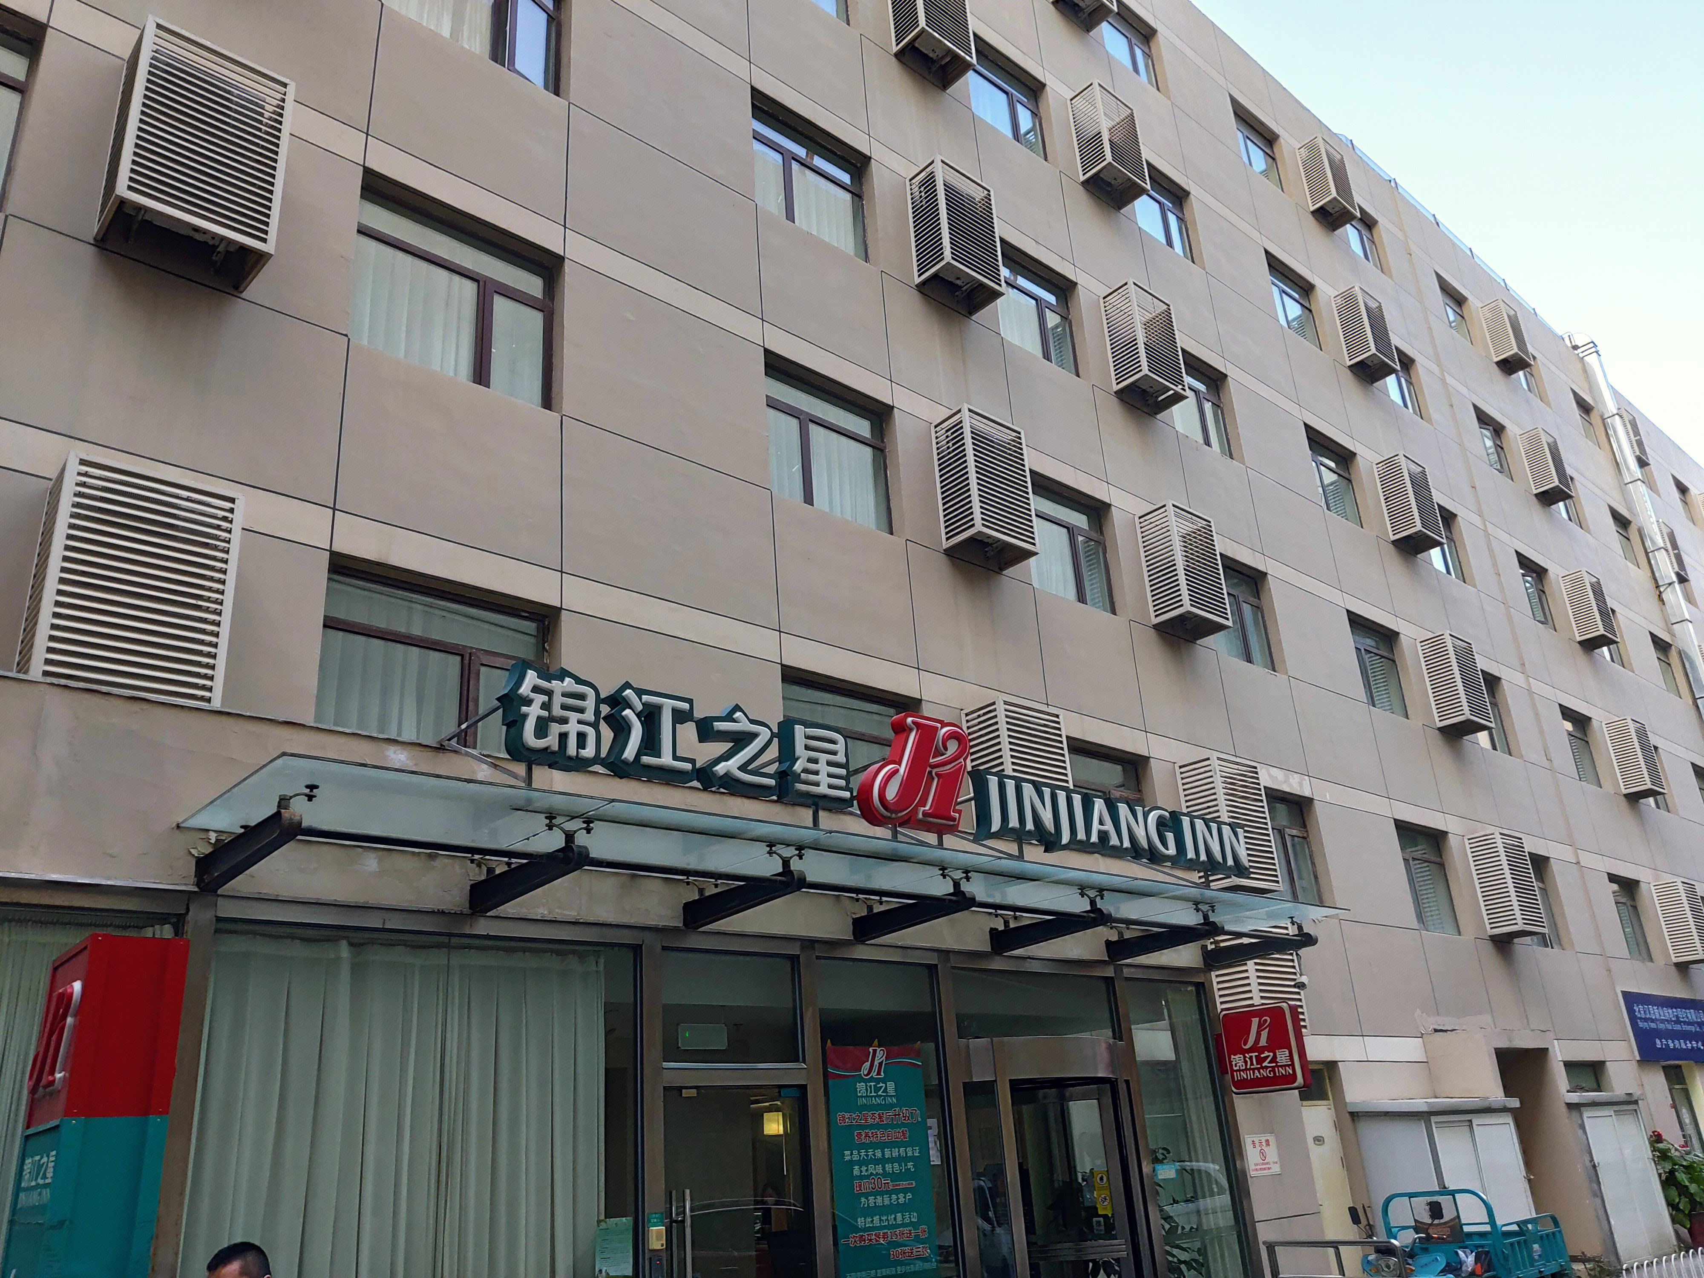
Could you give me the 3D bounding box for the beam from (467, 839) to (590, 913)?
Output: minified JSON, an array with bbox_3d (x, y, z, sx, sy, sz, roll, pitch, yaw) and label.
[{"bbox_3d":[-1.582,1.180,6.247,0.083,0.137,1.021,16,-29,-40],"label":"beam"}]

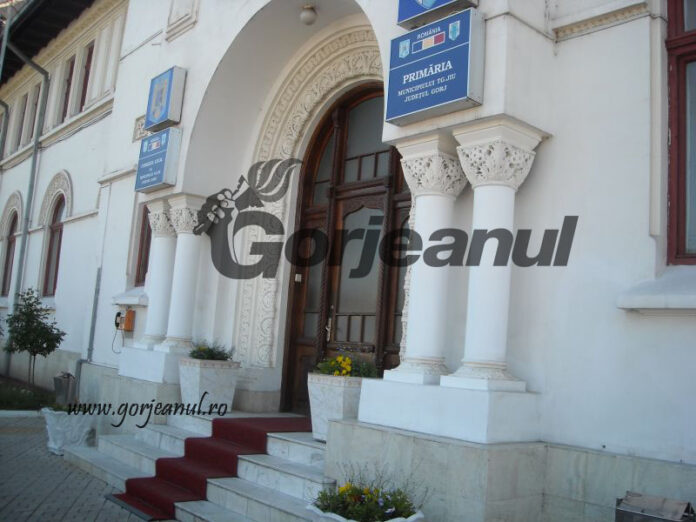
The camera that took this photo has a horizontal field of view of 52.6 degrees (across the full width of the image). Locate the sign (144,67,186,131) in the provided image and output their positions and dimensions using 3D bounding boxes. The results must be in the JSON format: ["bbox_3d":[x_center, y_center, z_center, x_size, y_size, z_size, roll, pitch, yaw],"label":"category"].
[{"bbox_3d":[-2.443,-2.143,9.423,0.161,0.713,0.717,10,-9,-39],"label":"sign"}]

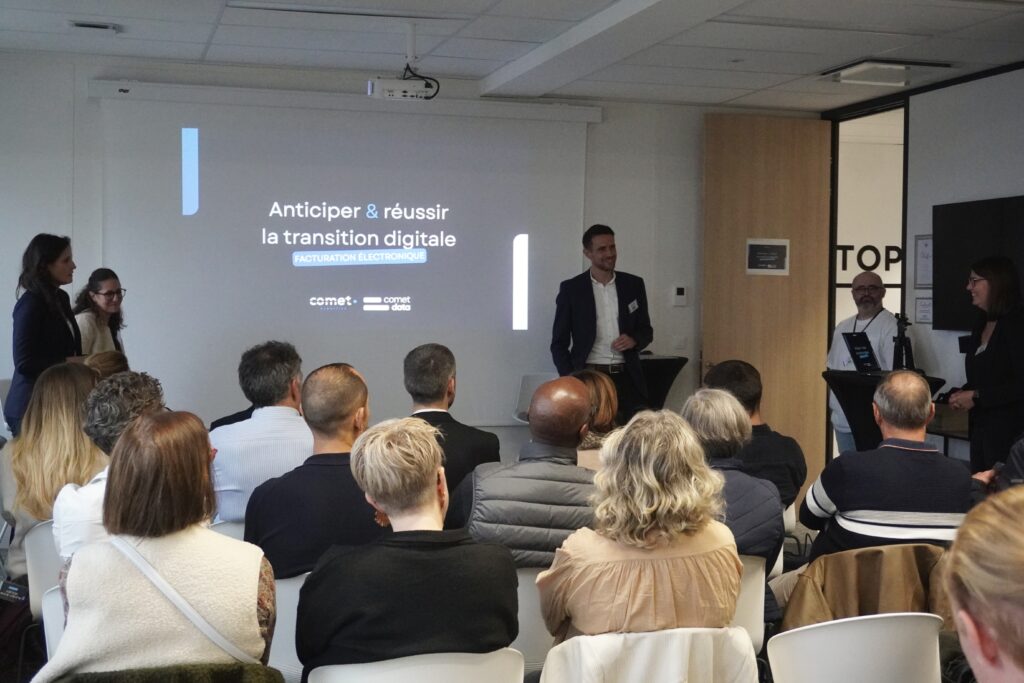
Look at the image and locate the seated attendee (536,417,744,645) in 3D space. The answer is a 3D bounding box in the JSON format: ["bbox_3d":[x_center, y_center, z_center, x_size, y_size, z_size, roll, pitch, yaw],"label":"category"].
[{"bbox_3d":[0.211,0.742,2.899,0.460,1.240,0.800,-1,3,-17],"label":"seated attendee"}]

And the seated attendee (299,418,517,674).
[{"bbox_3d":[-0.290,0.750,2.779,0.470,1.230,0.800,-1,3,-17],"label":"seated attendee"}]

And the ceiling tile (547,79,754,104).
[{"bbox_3d":[0.841,-1.508,7.362,1.143,0.025,0.561,-1,3,-18],"label":"ceiling tile"}]

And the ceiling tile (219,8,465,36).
[{"bbox_3d":[-0.847,-1.625,6.184,1.209,0.020,0.430,-1,3,-17],"label":"ceiling tile"}]

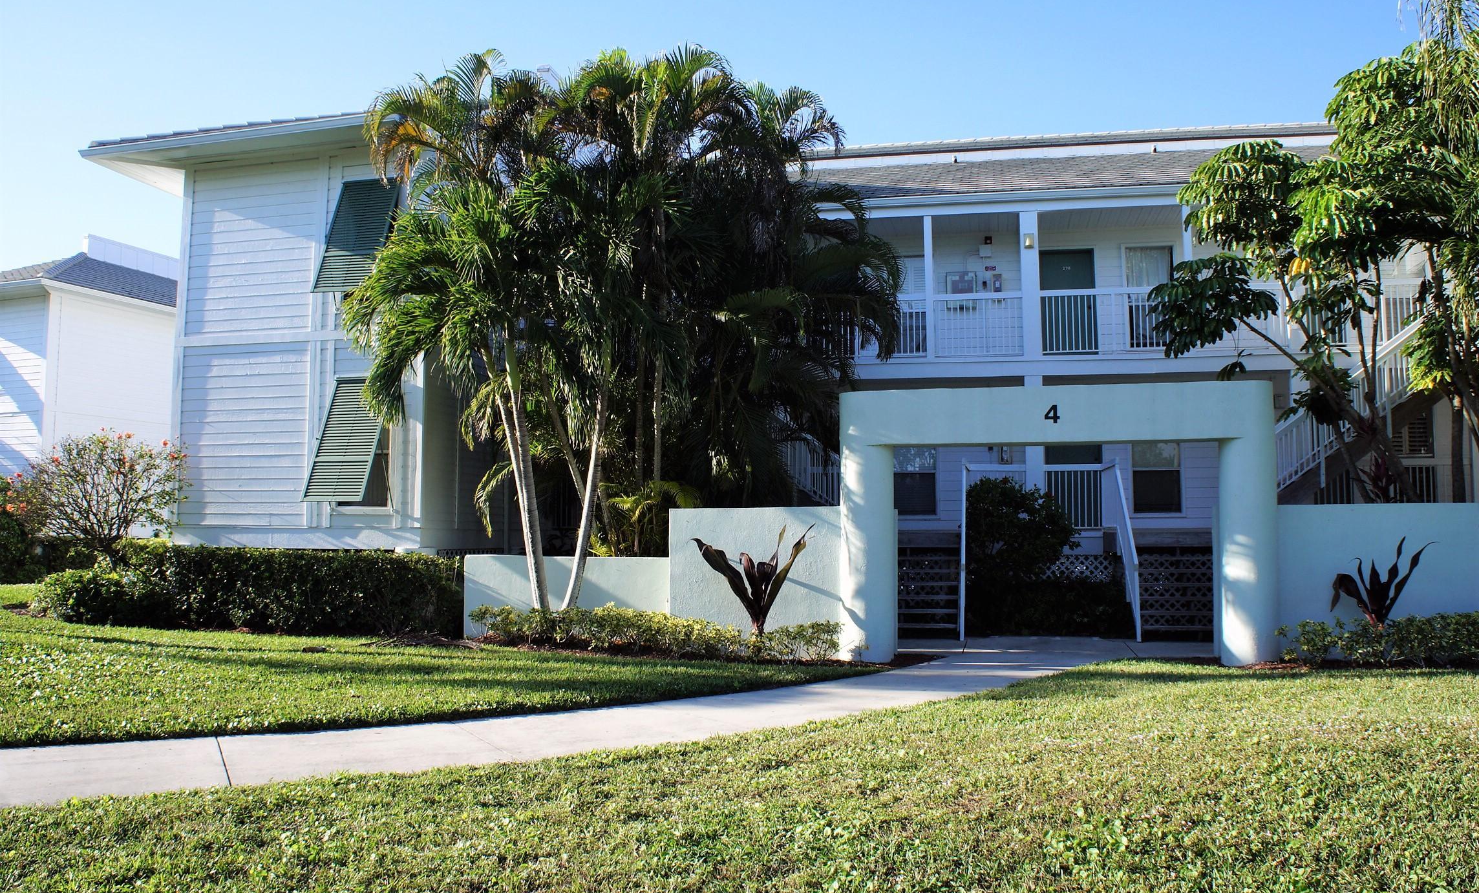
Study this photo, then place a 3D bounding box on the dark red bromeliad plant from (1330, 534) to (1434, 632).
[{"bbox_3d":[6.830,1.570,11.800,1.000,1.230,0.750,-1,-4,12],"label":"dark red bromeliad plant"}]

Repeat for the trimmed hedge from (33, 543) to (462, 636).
[{"bbox_3d":[-6.255,1.788,14.100,5.600,1.050,1.200,-1,-4,12],"label":"trimmed hedge"}]

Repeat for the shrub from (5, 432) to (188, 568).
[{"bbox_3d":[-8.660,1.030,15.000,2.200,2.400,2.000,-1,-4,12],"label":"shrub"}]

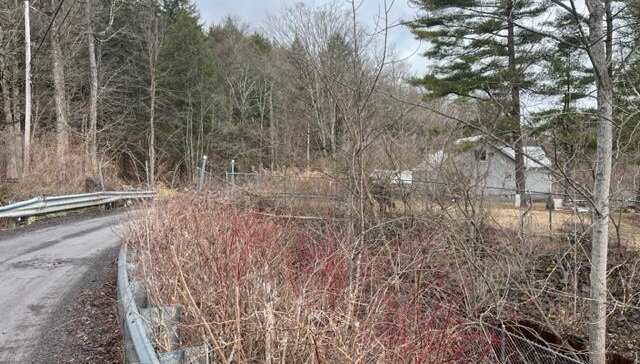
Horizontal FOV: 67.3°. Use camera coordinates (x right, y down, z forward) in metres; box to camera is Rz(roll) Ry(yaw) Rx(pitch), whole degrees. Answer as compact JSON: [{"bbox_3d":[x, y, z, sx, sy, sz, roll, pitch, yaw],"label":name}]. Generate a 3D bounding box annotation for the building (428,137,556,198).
[{"bbox_3d":[16.600,-1.150,46.500,10.300,5.700,9.000,0,0,0],"label":"building"}]

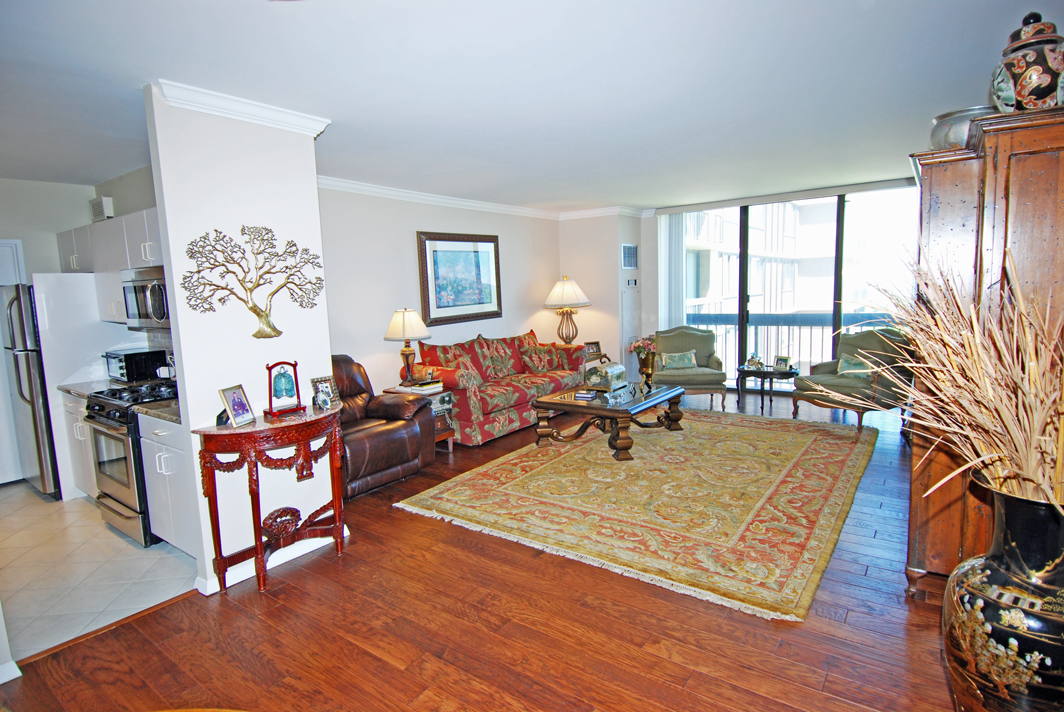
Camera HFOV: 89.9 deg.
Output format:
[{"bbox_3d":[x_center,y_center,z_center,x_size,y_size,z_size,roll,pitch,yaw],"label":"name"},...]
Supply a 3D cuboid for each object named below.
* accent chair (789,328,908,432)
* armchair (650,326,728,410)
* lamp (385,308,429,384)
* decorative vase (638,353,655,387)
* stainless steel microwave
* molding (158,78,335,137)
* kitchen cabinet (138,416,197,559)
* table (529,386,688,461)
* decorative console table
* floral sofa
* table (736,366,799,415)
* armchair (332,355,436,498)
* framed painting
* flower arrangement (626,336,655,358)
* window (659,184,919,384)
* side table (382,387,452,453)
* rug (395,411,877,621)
[{"bbox_3d":[3.326,0.204,5.562,0.780,0.960,0.740,-5,8,-24],"label":"accent chair"},{"bbox_3d":[1.986,0.118,6.702,0.820,0.950,0.780,0,8,16],"label":"armchair"},{"bbox_3d":[-1.162,-0.081,5.069,0.390,0.730,0.390,-3,7,-12],"label":"lamp"},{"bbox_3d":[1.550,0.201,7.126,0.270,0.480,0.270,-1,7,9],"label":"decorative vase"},{"bbox_3d":[-2.496,-0.402,3.743,0.760,0.420,0.390,3,9,36],"label":"stainless steel microwave"},{"bbox_3d":[-1.411,-1.220,2.699,0.090,0.105,0.800,4,9,39],"label":"molding"},{"bbox_3d":[-1.902,0.746,3.310,0.750,0.860,0.620,3,9,36],"label":"kitchen cabinet"},{"bbox_3d":[0.769,0.598,5.137,1.000,0.450,1.060,4,9,39],"label":"table"},{"bbox_3d":[-1.294,0.774,2.937,0.310,0.870,0.850,3,9,36],"label":"decorative console table"},{"bbox_3d":[-0.317,0.295,6.047,0.920,0.900,1.940,4,9,39],"label":"floral sofa"},{"bbox_3d":[2.821,0.383,6.383,0.700,0.440,0.500,3,9,36],"label":"table"},{"bbox_3d":[-1.502,0.497,4.434,0.960,0.970,1.000,4,9,39],"label":"armchair"},{"bbox_3d":[-0.811,-0.910,6.283,0.050,1.030,1.350,3,9,36],"label":"framed painting"},{"bbox_3d":[1.542,-0.115,7.235,0.420,0.310,0.400,3,9,36],"label":"flower arrangement"},{"bbox_3d":[3.145,-0.748,6.974,3.250,2.450,0.120,3,9,36],"label":"window"},{"bbox_3d":[-1.050,0.623,5.059,0.550,0.600,0.400,3,9,36],"label":"side table"},{"bbox_3d":[1.211,0.879,4.525,2.660,0.012,3.700,3,9,36],"label":"rug"}]

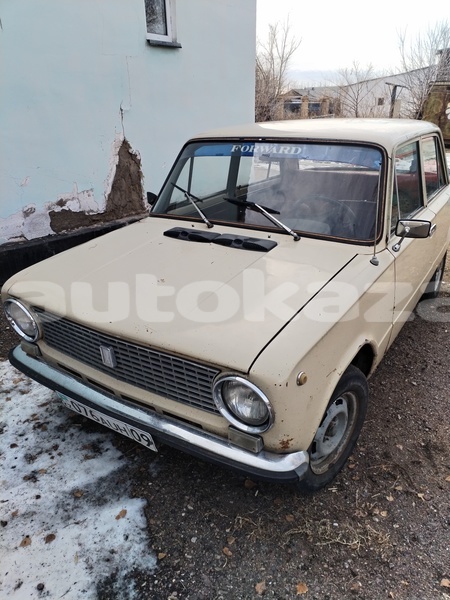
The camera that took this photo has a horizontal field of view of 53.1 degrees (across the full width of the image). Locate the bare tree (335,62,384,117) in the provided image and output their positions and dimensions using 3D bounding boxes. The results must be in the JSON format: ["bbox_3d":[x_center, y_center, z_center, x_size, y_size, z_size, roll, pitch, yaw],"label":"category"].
[{"bbox_3d":[5.583,-7.895,18.642,2.100,3.357,2.100,6,23,14],"label":"bare tree"}]

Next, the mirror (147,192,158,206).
[{"bbox_3d":[-0.445,-0.635,2.869,0.150,0.110,0.080,20,30,40],"label":"mirror"}]

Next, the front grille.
[{"bbox_3d":[-0.418,0.226,1.753,0.955,0.185,0.050,14,27,30],"label":"front grille"}]

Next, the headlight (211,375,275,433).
[{"bbox_3d":[0.067,0.327,1.433,0.213,0.213,0.090,14,30,30],"label":"headlight"}]

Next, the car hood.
[{"bbox_3d":[-0.161,-0.118,2.044,1.240,0.195,1.030,14,27,30],"label":"car hood"}]

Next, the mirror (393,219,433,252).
[{"bbox_3d":[0.862,-0.297,2.077,0.160,0.130,0.090,8,24,20],"label":"mirror"}]

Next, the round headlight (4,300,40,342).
[{"bbox_3d":[-0.901,0.089,2.041,0.212,0.212,0.080,14,27,30],"label":"round headlight"}]

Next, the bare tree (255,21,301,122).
[{"bbox_3d":[1.877,-7.929,17.183,2.300,4.575,2.300,2,22,5],"label":"bare tree"}]

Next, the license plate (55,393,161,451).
[{"bbox_3d":[-0.475,0.470,1.773,0.520,0.112,0.012,13,44,31],"label":"license plate"}]

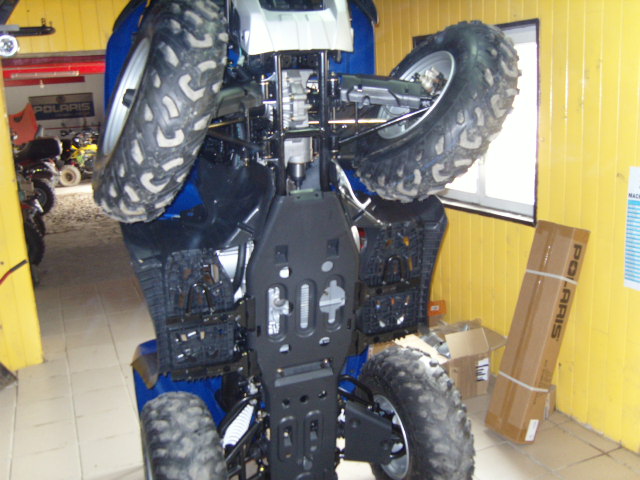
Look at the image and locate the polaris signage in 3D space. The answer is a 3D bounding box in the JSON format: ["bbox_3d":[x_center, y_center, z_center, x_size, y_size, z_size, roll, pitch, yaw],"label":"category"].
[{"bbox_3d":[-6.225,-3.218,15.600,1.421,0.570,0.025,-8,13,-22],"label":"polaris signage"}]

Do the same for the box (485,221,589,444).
[{"bbox_3d":[1.010,0.423,3.021,0.099,1.005,0.217,11,4,-30],"label":"box"}]

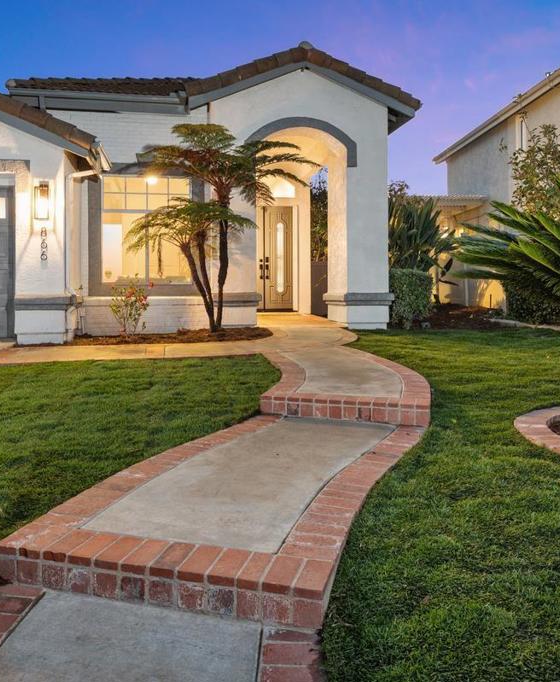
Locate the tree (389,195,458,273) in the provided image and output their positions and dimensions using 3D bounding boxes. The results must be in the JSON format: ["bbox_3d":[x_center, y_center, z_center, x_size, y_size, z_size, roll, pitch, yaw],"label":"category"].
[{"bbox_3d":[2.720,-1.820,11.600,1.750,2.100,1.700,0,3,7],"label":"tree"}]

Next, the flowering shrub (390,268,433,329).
[{"bbox_3d":[2.240,-0.750,9.900,0.870,1.030,0.870,0,3,7],"label":"flowering shrub"}]

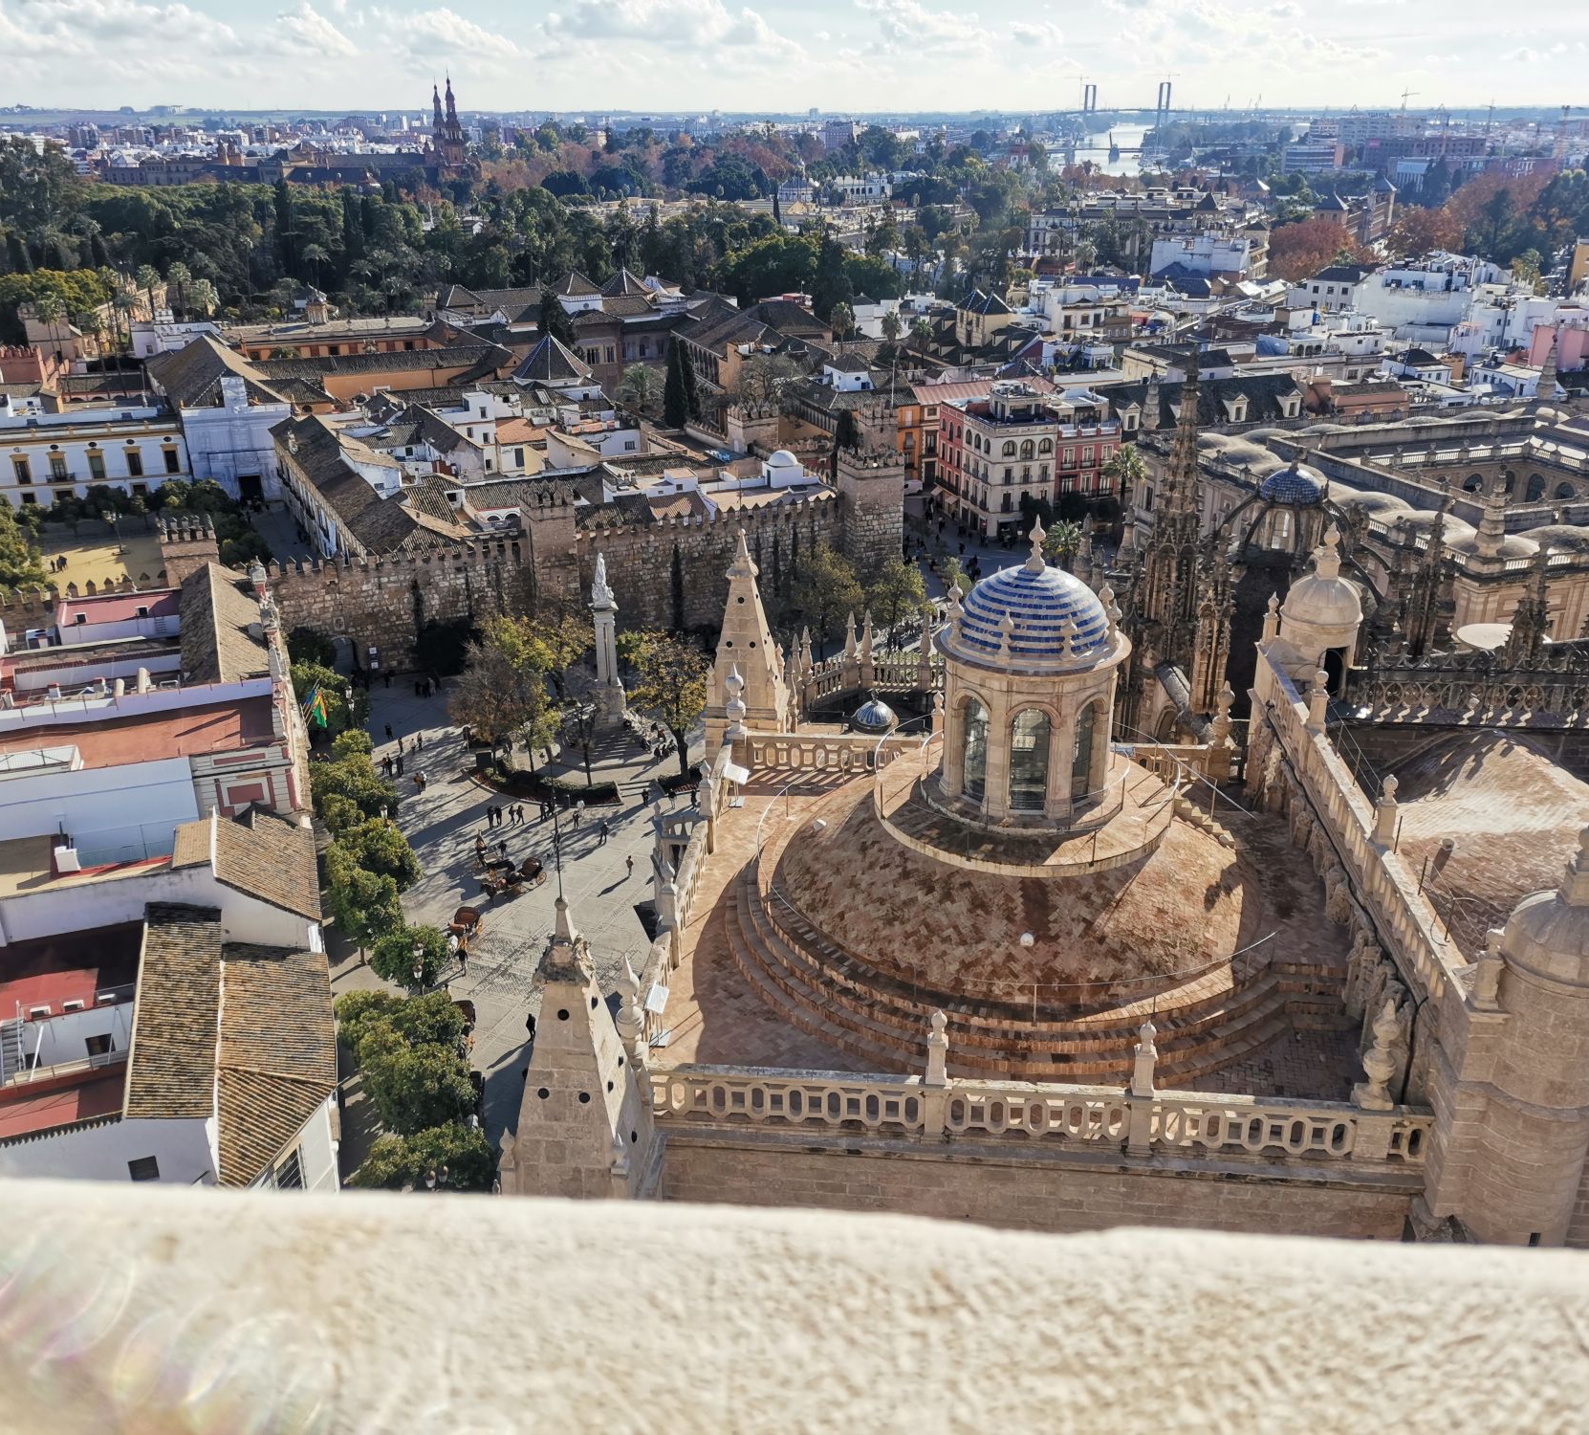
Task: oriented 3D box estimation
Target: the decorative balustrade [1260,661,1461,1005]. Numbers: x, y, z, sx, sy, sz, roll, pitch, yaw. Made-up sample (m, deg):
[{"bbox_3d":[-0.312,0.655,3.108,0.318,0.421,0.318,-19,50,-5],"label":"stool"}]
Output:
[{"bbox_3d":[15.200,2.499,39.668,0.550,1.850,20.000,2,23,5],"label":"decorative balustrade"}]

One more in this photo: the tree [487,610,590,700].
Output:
[{"bbox_3d":[-24.921,-5.838,140.493,9.300,9.000,9.000,0,23,0],"label":"tree"}]

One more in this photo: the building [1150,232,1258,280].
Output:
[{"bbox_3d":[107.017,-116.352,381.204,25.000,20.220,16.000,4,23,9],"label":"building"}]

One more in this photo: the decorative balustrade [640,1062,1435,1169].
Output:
[{"bbox_3d":[5.648,9.355,34.169,18.000,1.600,0.550,2,23,5],"label":"decorative balustrade"}]

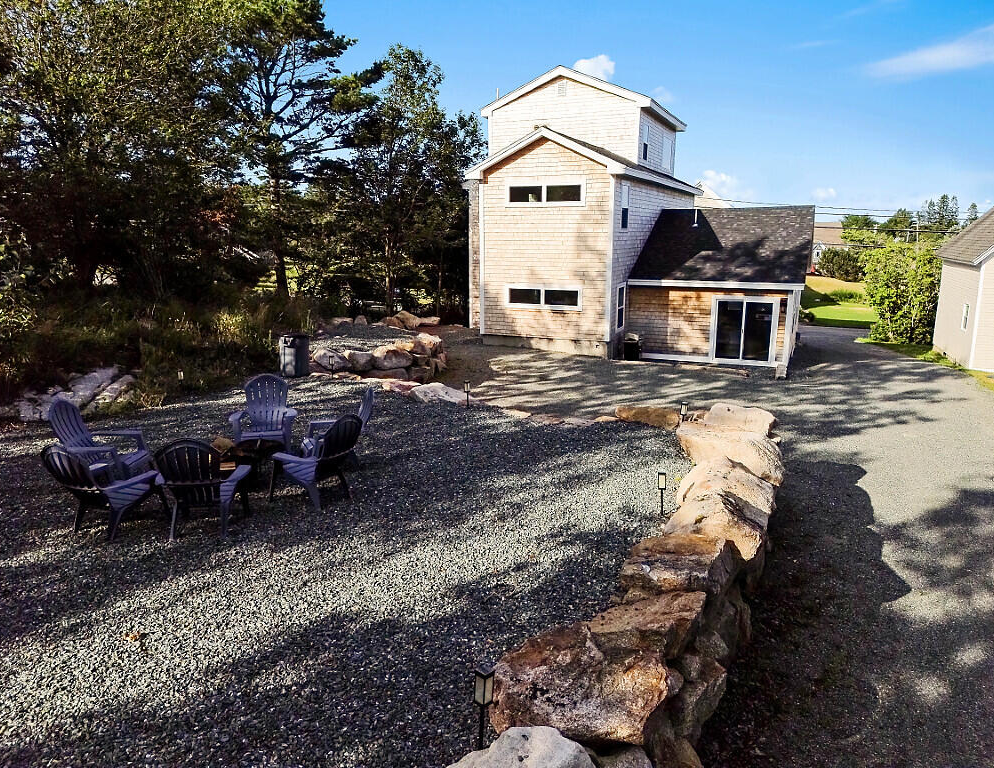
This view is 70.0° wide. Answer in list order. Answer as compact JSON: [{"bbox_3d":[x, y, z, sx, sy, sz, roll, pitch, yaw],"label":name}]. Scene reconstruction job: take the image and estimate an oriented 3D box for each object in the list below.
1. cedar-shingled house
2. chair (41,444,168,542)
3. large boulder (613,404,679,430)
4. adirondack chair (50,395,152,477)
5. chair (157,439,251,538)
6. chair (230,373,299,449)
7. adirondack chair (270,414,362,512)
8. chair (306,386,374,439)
[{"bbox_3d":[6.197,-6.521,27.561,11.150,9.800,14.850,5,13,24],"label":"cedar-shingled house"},{"bbox_3d":[-3.432,0.867,6.262,0.750,0.920,0.850,6,14,27],"label":"chair"},{"bbox_3d":[2.100,0.475,9.925,0.880,0.300,0.520,6,13,24],"label":"large boulder"},{"bbox_3d":[-4.068,0.632,7.344,0.850,0.920,0.750,-1,12,-6],"label":"adirondack chair"},{"bbox_3d":[-2.610,0.864,6.276,0.750,0.920,0.850,-1,12,-3],"label":"chair"},{"bbox_3d":[-2.751,0.390,8.467,0.750,0.920,0.850,-3,13,-13],"label":"chair"},{"bbox_3d":[-1.740,0.714,6.968,0.850,0.920,0.750,6,14,27],"label":"adirondack chair"},{"bbox_3d":[-1.777,0.564,7.661,0.850,0.920,0.750,-2,12,-11],"label":"chair"}]

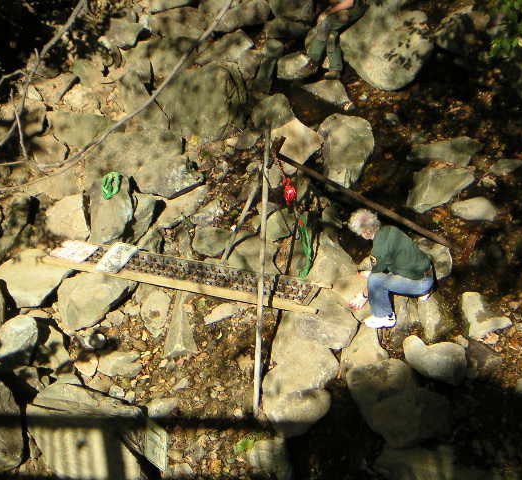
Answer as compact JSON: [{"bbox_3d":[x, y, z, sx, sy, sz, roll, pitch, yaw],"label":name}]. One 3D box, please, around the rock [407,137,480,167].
[{"bbox_3d":[1.764,-0.851,12.617,0.700,0.200,0.300,-5,42,-6],"label":"rock"}]

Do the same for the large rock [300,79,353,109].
[{"bbox_3d":[0.690,-1.541,13.800,0.559,0.195,0.325,0,41,0],"label":"large rock"}]

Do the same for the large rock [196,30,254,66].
[{"bbox_3d":[-0.361,-1.896,13.000,0.557,0.250,0.320,0,40,0],"label":"large rock"}]

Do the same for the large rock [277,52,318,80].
[{"bbox_3d":[0.397,-1.883,14.200,0.455,0.219,0.292,0,41,0],"label":"large rock"}]

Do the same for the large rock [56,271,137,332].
[{"bbox_3d":[-1.365,0.507,10.886,0.620,0.280,0.440,-8,42,-9],"label":"large rock"}]

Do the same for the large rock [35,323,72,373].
[{"bbox_3d":[-1.725,0.894,10.914,0.299,0.257,0.428,0,40,0],"label":"large rock"}]

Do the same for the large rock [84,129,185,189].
[{"bbox_3d":[-1.205,-0.751,12.408,0.945,0.387,0.595,0,40,0],"label":"large rock"}]

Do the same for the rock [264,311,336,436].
[{"bbox_3d":[0.311,1.087,10.606,0.582,0.487,1.159,0,40,0],"label":"rock"}]

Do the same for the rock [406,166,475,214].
[{"bbox_3d":[1.635,-0.455,11.985,0.620,0.240,0.380,-13,43,-15],"label":"rock"}]

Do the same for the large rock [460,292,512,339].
[{"bbox_3d":[1.888,0.635,11.041,0.450,0.220,0.420,0,42,0],"label":"large rock"}]

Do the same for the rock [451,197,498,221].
[{"bbox_3d":[1.870,-0.276,11.500,0.391,0.140,0.190,0,40,0],"label":"rock"}]

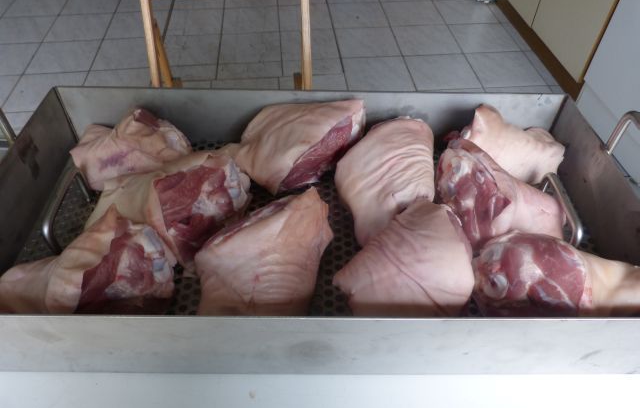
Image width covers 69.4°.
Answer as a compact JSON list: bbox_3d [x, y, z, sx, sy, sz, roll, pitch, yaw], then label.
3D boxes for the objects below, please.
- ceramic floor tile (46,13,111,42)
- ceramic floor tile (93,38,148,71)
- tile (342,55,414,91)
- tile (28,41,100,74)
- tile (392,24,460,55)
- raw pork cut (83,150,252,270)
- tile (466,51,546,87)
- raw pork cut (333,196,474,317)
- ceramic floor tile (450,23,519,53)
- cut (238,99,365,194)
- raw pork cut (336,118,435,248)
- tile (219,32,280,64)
[{"bbox_3d":[-1.325,-0.975,2.561,0.308,0.010,0.308,-4,48,-4],"label":"ceramic floor tile"},{"bbox_3d":[-0.987,-0.772,2.382,0.310,0.010,0.310,-4,48,-4],"label":"ceramic floor tile"},{"bbox_3d":[0.290,-0.656,2.347,0.333,0.010,0.333,-3,47,-4],"label":"tile"},{"bbox_3d":[-1.296,-0.746,2.350,0.308,0.010,0.308,-4,48,-4],"label":"tile"},{"bbox_3d":[0.568,-0.875,2.474,0.308,0.010,0.308,-4,48,-4],"label":"tile"},{"bbox_3d":[-0.202,0.008,0.625,0.211,0.112,0.161,-15,49,-14],"label":"raw pork cut"},{"bbox_3d":[0.912,-0.669,2.298,0.310,0.010,0.310,-4,48,-4],"label":"tile"},{"bbox_3d":[0.103,0.074,0.569,0.188,0.110,0.137,-36,57,-29],"label":"raw pork cut"},{"bbox_3d":[0.878,-0.896,2.495,0.308,0.010,0.308,-4,48,-4],"label":"ceramic floor tile"},{"bbox_3d":[-0.034,-0.089,0.718,0.210,0.110,0.150,8,47,6],"label":"cut"},{"bbox_3d":[0.084,-0.029,0.601,0.122,0.084,0.176,9,48,8],"label":"raw pork cut"},{"bbox_3d":[-0.364,-0.810,2.412,0.308,0.010,0.308,-4,48,-4],"label":"tile"}]

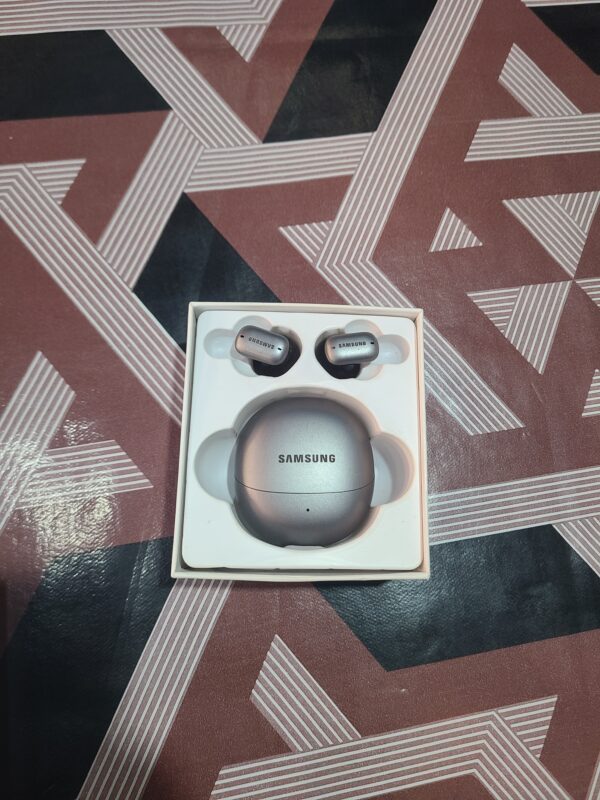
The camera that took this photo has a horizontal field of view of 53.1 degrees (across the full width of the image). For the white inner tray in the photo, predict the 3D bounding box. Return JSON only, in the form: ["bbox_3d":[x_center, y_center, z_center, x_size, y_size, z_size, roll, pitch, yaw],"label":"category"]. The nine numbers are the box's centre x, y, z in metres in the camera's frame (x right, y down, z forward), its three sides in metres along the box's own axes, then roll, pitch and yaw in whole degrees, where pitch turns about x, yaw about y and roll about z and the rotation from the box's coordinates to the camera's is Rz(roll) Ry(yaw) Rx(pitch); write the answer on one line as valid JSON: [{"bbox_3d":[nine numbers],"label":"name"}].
[{"bbox_3d":[0.002,0.017,0.251,0.090,0.028,0.102,1,78,-2],"label":"white inner tray"}]

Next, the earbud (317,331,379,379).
[{"bbox_3d":[0.020,-0.019,0.251,0.025,0.020,0.018,-5,78,-3],"label":"earbud"}]

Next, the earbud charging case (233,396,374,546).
[{"bbox_3d":[0.002,0.028,0.236,0.054,0.028,0.059,1,84,-2],"label":"earbud charging case"}]

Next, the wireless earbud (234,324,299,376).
[{"bbox_3d":[-0.014,-0.020,0.250,0.025,0.020,0.018,18,78,2],"label":"wireless earbud"}]

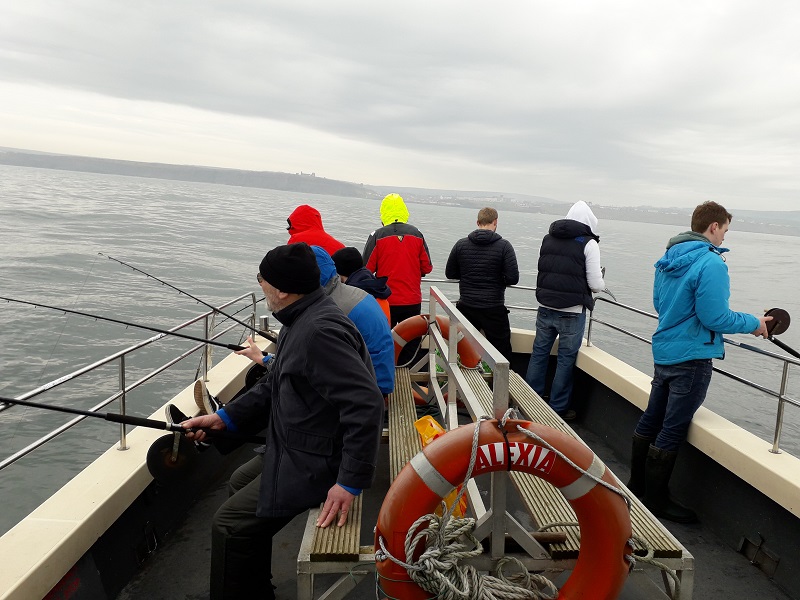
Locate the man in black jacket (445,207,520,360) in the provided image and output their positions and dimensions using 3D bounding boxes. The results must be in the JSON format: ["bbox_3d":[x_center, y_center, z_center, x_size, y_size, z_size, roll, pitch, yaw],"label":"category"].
[{"bbox_3d":[0.700,0.090,5.200,0.600,1.700,0.500,7,9,12],"label":"man in black jacket"}]

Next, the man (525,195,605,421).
[{"bbox_3d":[1.420,0.070,5.160,0.500,1.740,0.580,-4,13,-44],"label":"man"}]

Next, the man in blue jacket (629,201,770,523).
[{"bbox_3d":[1.610,0.330,3.360,0.600,1.710,0.550,3,9,-15],"label":"man in blue jacket"}]

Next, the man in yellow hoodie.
[{"bbox_3d":[0.000,0.040,5.130,0.600,1.770,0.500,5,9,0],"label":"man in yellow hoodie"}]

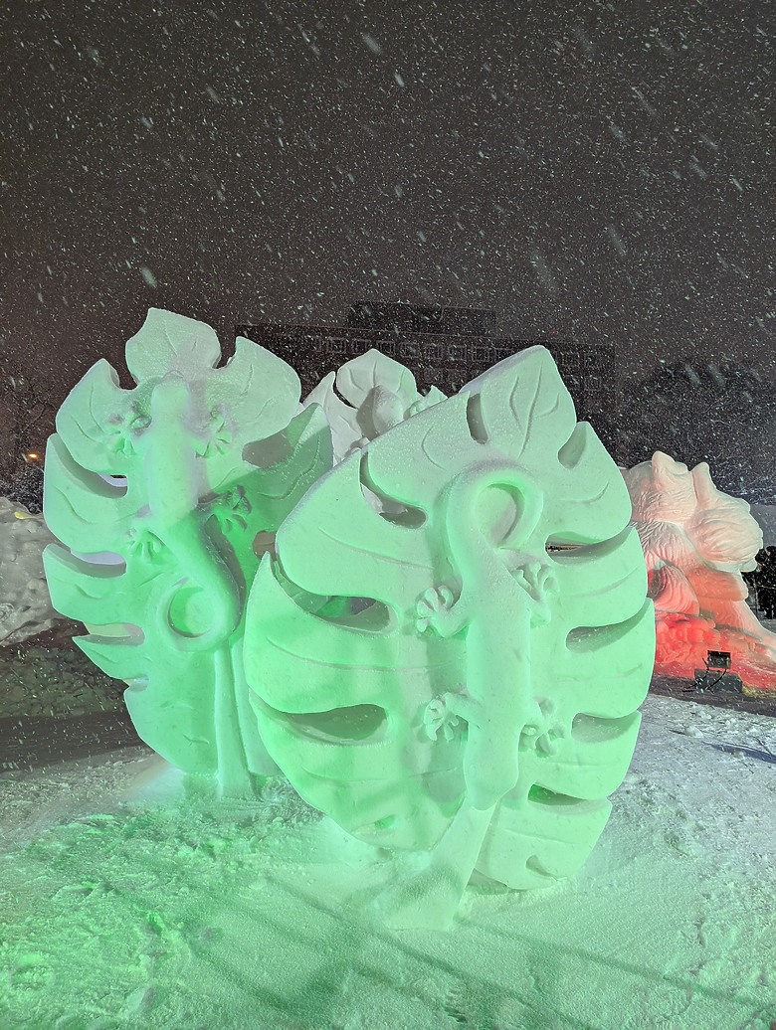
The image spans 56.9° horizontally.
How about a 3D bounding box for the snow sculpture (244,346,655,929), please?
[{"bbox_3d":[0.270,0.472,3.184,1.780,2.400,0.750,0,-2,5],"label":"snow sculpture"}]

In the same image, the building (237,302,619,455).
[{"bbox_3d":[5.000,-11.163,108.506,55.000,34.000,18.000,0,-2,-12],"label":"building"}]

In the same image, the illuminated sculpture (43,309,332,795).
[{"bbox_3d":[-1.220,0.248,4.394,1.750,2.940,0.750,0,-2,-5],"label":"illuminated sculpture"}]

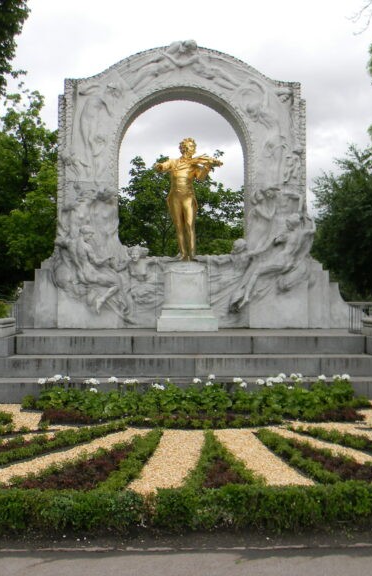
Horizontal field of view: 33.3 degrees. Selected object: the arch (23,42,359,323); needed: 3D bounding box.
[{"bbox_3d":[-0.055,-2.140,13.150,6.950,5.950,1.200,0,-1,-2],"label":"arch"}]

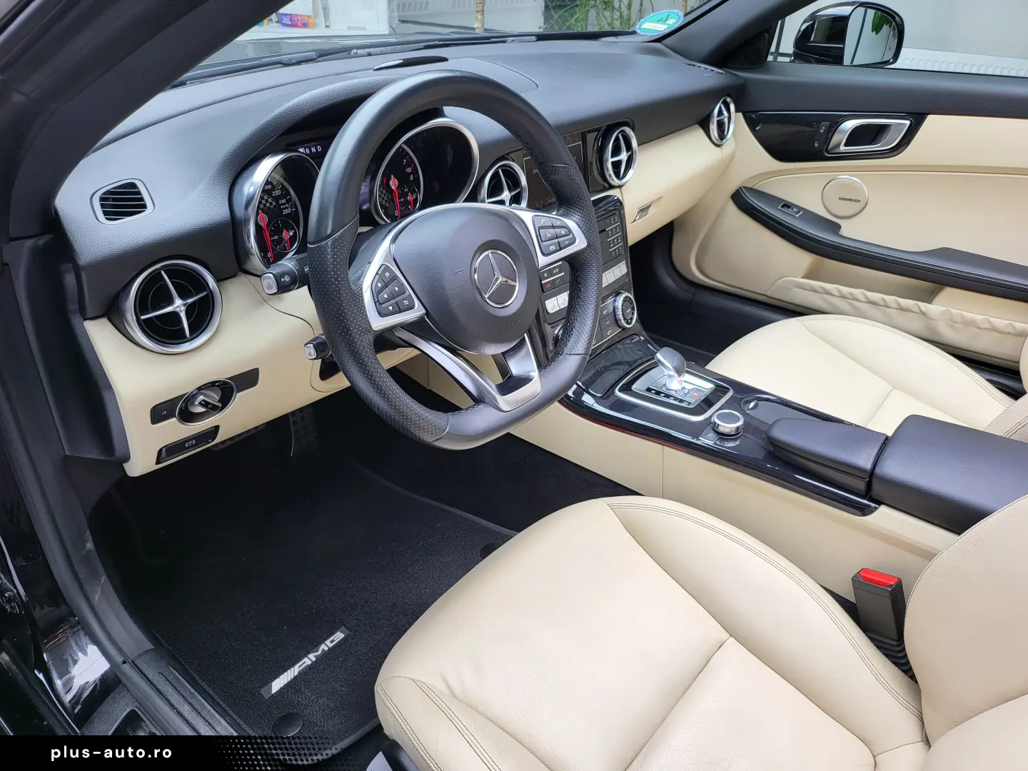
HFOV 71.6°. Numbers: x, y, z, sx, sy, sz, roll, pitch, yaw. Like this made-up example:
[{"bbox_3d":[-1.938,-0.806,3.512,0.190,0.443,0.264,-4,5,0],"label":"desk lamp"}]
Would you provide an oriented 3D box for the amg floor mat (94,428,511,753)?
[{"bbox_3d":[-0.329,0.259,1.199,0.660,0.050,0.510,28,43,35],"label":"amg floor mat"}]

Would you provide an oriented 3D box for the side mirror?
[{"bbox_3d":[0.715,-0.744,1.526,0.220,0.135,0.150,-24,41,-31],"label":"side mirror"}]

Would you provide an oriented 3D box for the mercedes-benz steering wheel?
[{"bbox_3d":[-0.050,-0.129,0.739,0.370,0.360,0.110,-29,23,-38],"label":"mercedes-benz steering wheel"}]

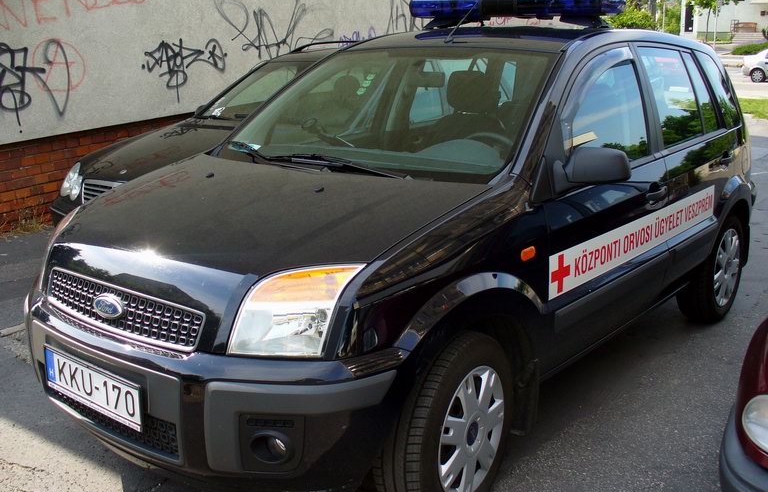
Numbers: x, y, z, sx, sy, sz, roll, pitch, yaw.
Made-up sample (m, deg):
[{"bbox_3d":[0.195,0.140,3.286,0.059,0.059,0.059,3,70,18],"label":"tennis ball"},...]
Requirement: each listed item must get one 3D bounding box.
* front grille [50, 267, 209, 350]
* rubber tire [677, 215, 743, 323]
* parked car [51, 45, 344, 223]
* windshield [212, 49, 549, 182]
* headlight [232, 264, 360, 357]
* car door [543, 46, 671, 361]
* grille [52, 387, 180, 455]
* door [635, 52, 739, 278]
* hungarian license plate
[{"bbox_3d":[-0.804,0.183,2.486,0.820,0.140,0.100,10,18,39],"label":"front grille"},{"bbox_3d":[1.819,0.110,4.509,0.195,0.610,0.610,10,18,39],"label":"rubber tire"},{"bbox_3d":[-0.365,-0.853,6.697,1.730,1.460,4.540,9,17,35],"label":"parked car"},{"bbox_3d":[0.038,-0.564,3.343,1.340,0.140,0.910,10,49,39],"label":"windshield"},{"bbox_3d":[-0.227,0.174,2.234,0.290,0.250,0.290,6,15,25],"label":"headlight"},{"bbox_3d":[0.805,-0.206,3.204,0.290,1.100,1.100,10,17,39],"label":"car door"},{"bbox_3d":[-0.853,0.496,2.499,0.710,0.110,0.080,10,17,39],"label":"grille"},{"bbox_3d":[1.438,-0.416,3.891,0.250,1.040,0.930,10,18,39],"label":"door"},{"bbox_3d":[-0.876,0.421,2.454,0.520,0.120,0.020,10,17,39],"label":"hungarian license plate"}]

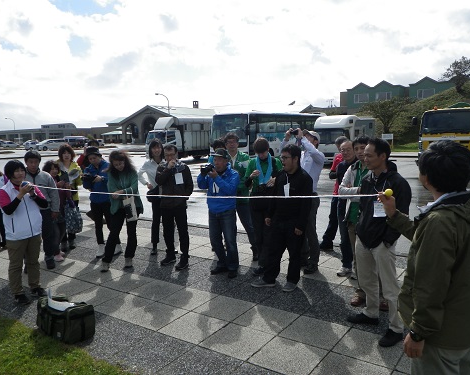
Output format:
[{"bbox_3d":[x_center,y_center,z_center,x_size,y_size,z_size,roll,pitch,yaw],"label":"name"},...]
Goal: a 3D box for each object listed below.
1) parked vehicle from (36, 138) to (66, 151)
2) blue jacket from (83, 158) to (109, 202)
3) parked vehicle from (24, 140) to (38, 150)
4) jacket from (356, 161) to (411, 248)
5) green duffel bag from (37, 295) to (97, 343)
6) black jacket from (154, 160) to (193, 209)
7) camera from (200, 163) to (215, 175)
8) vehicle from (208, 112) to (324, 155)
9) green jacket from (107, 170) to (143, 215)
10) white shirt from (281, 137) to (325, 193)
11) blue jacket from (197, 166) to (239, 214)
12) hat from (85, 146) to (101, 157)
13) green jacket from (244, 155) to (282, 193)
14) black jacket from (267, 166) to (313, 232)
[{"bbox_3d":[-29.494,-6.799,65.000,4.550,1.770,1.730,-7,9,-40],"label":"parked vehicle"},{"bbox_3d":[-2.081,-0.101,6.120,0.480,0.670,0.330,-1,7,0],"label":"blue jacket"},{"bbox_3d":[-32.477,-6.857,66.500,1.630,1.580,3.900,4,8,37],"label":"parked vehicle"},{"bbox_3d":[1.286,0.151,3.480,0.320,0.730,0.480,-7,9,-42],"label":"jacket"},{"bbox_3d":[-1.595,1.208,3.811,0.490,0.285,0.270,5,9,42],"label":"green duffel bag"},{"bbox_3d":[-0.838,-0.042,5.600,0.520,0.670,0.350,-1,7,3],"label":"black jacket"},{"bbox_3d":[-0.349,-0.241,5.130,0.160,0.110,0.140,-5,8,-30],"label":"camera"},{"bbox_3d":[2.641,-3.140,26.883,2.420,3.100,10.000,3,9,36],"label":"vehicle"},{"bbox_3d":[-1.468,0.067,5.420,0.460,0.600,0.340,-1,7,6],"label":"green jacket"},{"bbox_3d":[0.872,-0.287,5.150,0.480,0.680,0.500,-8,10,-43],"label":"white shirt"},{"bbox_3d":[-0.208,0.044,5.100,0.500,0.580,0.400,1,8,23],"label":"blue jacket"},{"bbox_3d":[-2.134,-0.542,6.120,0.250,0.140,0.270,-1,17,0],"label":"hat"},{"bbox_3d":[0.374,-0.142,5.220,0.500,0.520,0.340,-1,7,6],"label":"green jacket"},{"bbox_3d":[0.625,0.138,4.640,0.500,0.700,0.330,3,8,35],"label":"black jacket"}]

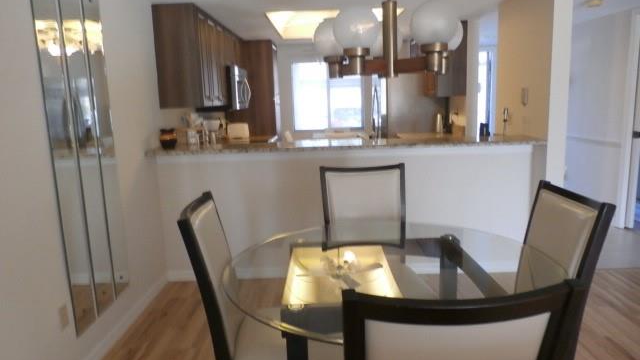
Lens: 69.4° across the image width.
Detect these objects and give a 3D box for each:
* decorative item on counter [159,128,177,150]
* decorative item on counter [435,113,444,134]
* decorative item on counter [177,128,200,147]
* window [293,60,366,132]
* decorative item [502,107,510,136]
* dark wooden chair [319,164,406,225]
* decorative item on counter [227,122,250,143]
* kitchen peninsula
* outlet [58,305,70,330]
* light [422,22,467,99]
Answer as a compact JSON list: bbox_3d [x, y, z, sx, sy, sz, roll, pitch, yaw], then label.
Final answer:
[{"bbox_3d":[-1.164,-0.319,3.558,0.125,0.162,0.125,-2,10,1],"label":"decorative item on counter"},{"bbox_3d":[1.027,-0.470,3.928,0.070,0.195,0.070,-2,10,1],"label":"decorative item on counter"},{"bbox_3d":[-1.053,-0.345,3.748,0.165,0.144,0.150,-2,10,1],"label":"decorative item on counter"},{"bbox_3d":[0.120,-1.177,6.514,1.014,0.956,0.100,-2,10,1],"label":"window"},{"bbox_3d":[1.524,-0.481,3.776,0.057,0.240,0.060,-2,10,1],"label":"decorative item"},{"bbox_3d":[0.258,0.471,2.463,0.485,1.020,0.590,-2,10,1],"label":"dark wooden chair"},{"bbox_3d":[-0.707,-0.413,3.973,0.185,0.175,0.200,-2,10,1],"label":"decorative item on counter"},{"bbox_3d":[0.196,0.214,3.799,2.864,1.065,0.830,-2,10,1],"label":"kitchen peninsula"},{"bbox_3d":[-1.235,0.668,2.245,0.010,0.116,0.075,-2,10,1],"label":"outlet"},{"bbox_3d":[0.463,-0.469,1.720,0.160,0.270,0.160,-2,10,1],"label":"light"}]

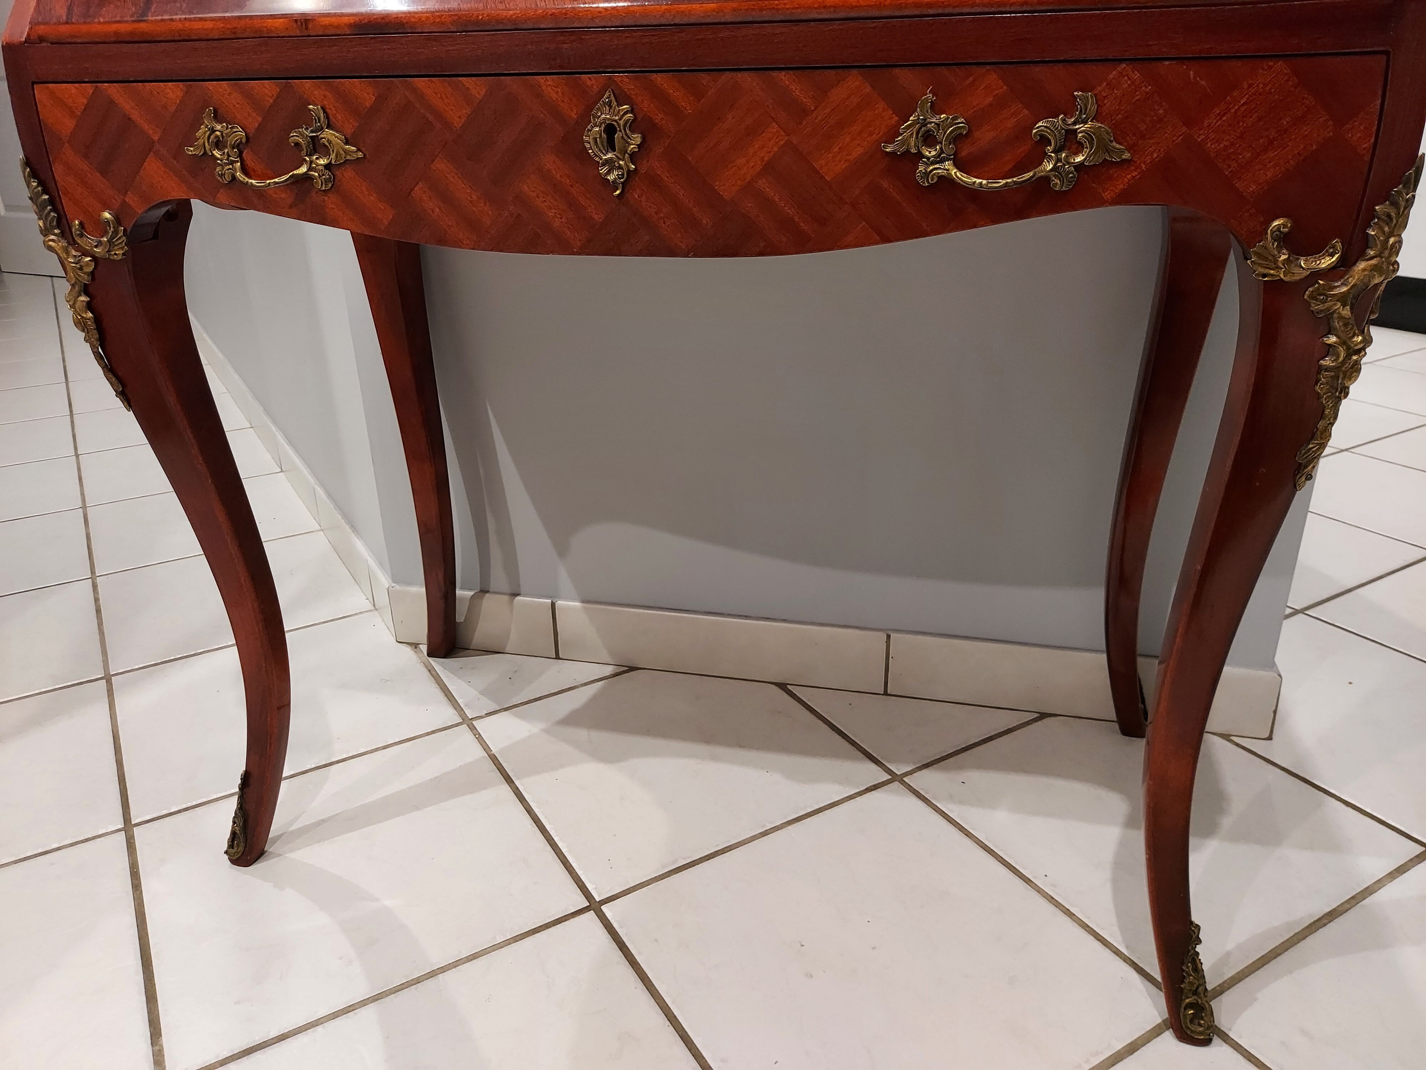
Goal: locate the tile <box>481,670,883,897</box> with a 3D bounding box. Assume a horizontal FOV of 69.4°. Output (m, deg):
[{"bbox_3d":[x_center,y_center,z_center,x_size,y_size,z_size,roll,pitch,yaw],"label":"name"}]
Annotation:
[{"bbox_3d":[-0.044,0.233,1.101,0.330,0.009,0.330,-14,26,-28],"label":"tile"}]

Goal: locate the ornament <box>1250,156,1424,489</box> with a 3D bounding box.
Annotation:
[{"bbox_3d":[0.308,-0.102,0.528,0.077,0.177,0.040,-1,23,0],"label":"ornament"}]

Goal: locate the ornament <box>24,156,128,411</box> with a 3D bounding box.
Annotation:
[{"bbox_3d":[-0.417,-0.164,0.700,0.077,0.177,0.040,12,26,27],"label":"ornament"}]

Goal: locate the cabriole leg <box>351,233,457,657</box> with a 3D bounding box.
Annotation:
[{"bbox_3d":[-0.325,-0.096,1.149,0.077,0.566,0.108,5,24,13],"label":"cabriole leg"}]

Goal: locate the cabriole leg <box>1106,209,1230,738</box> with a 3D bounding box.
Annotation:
[{"bbox_3d":[0.417,-0.032,0.973,0.077,0.566,0.108,5,24,13],"label":"cabriole leg"}]

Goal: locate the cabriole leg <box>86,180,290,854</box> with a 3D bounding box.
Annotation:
[{"bbox_3d":[-0.410,0.039,0.827,0.072,0.573,0.084,5,24,13],"label":"cabriole leg"}]

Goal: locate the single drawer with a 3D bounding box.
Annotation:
[{"bbox_3d":[-0.019,-0.265,0.716,0.756,0.099,0.337,5,24,13],"label":"single drawer"}]

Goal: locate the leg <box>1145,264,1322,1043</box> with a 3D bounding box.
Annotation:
[{"bbox_3d":[0.326,0.105,0.654,0.072,0.566,0.084,5,24,13],"label":"leg"}]

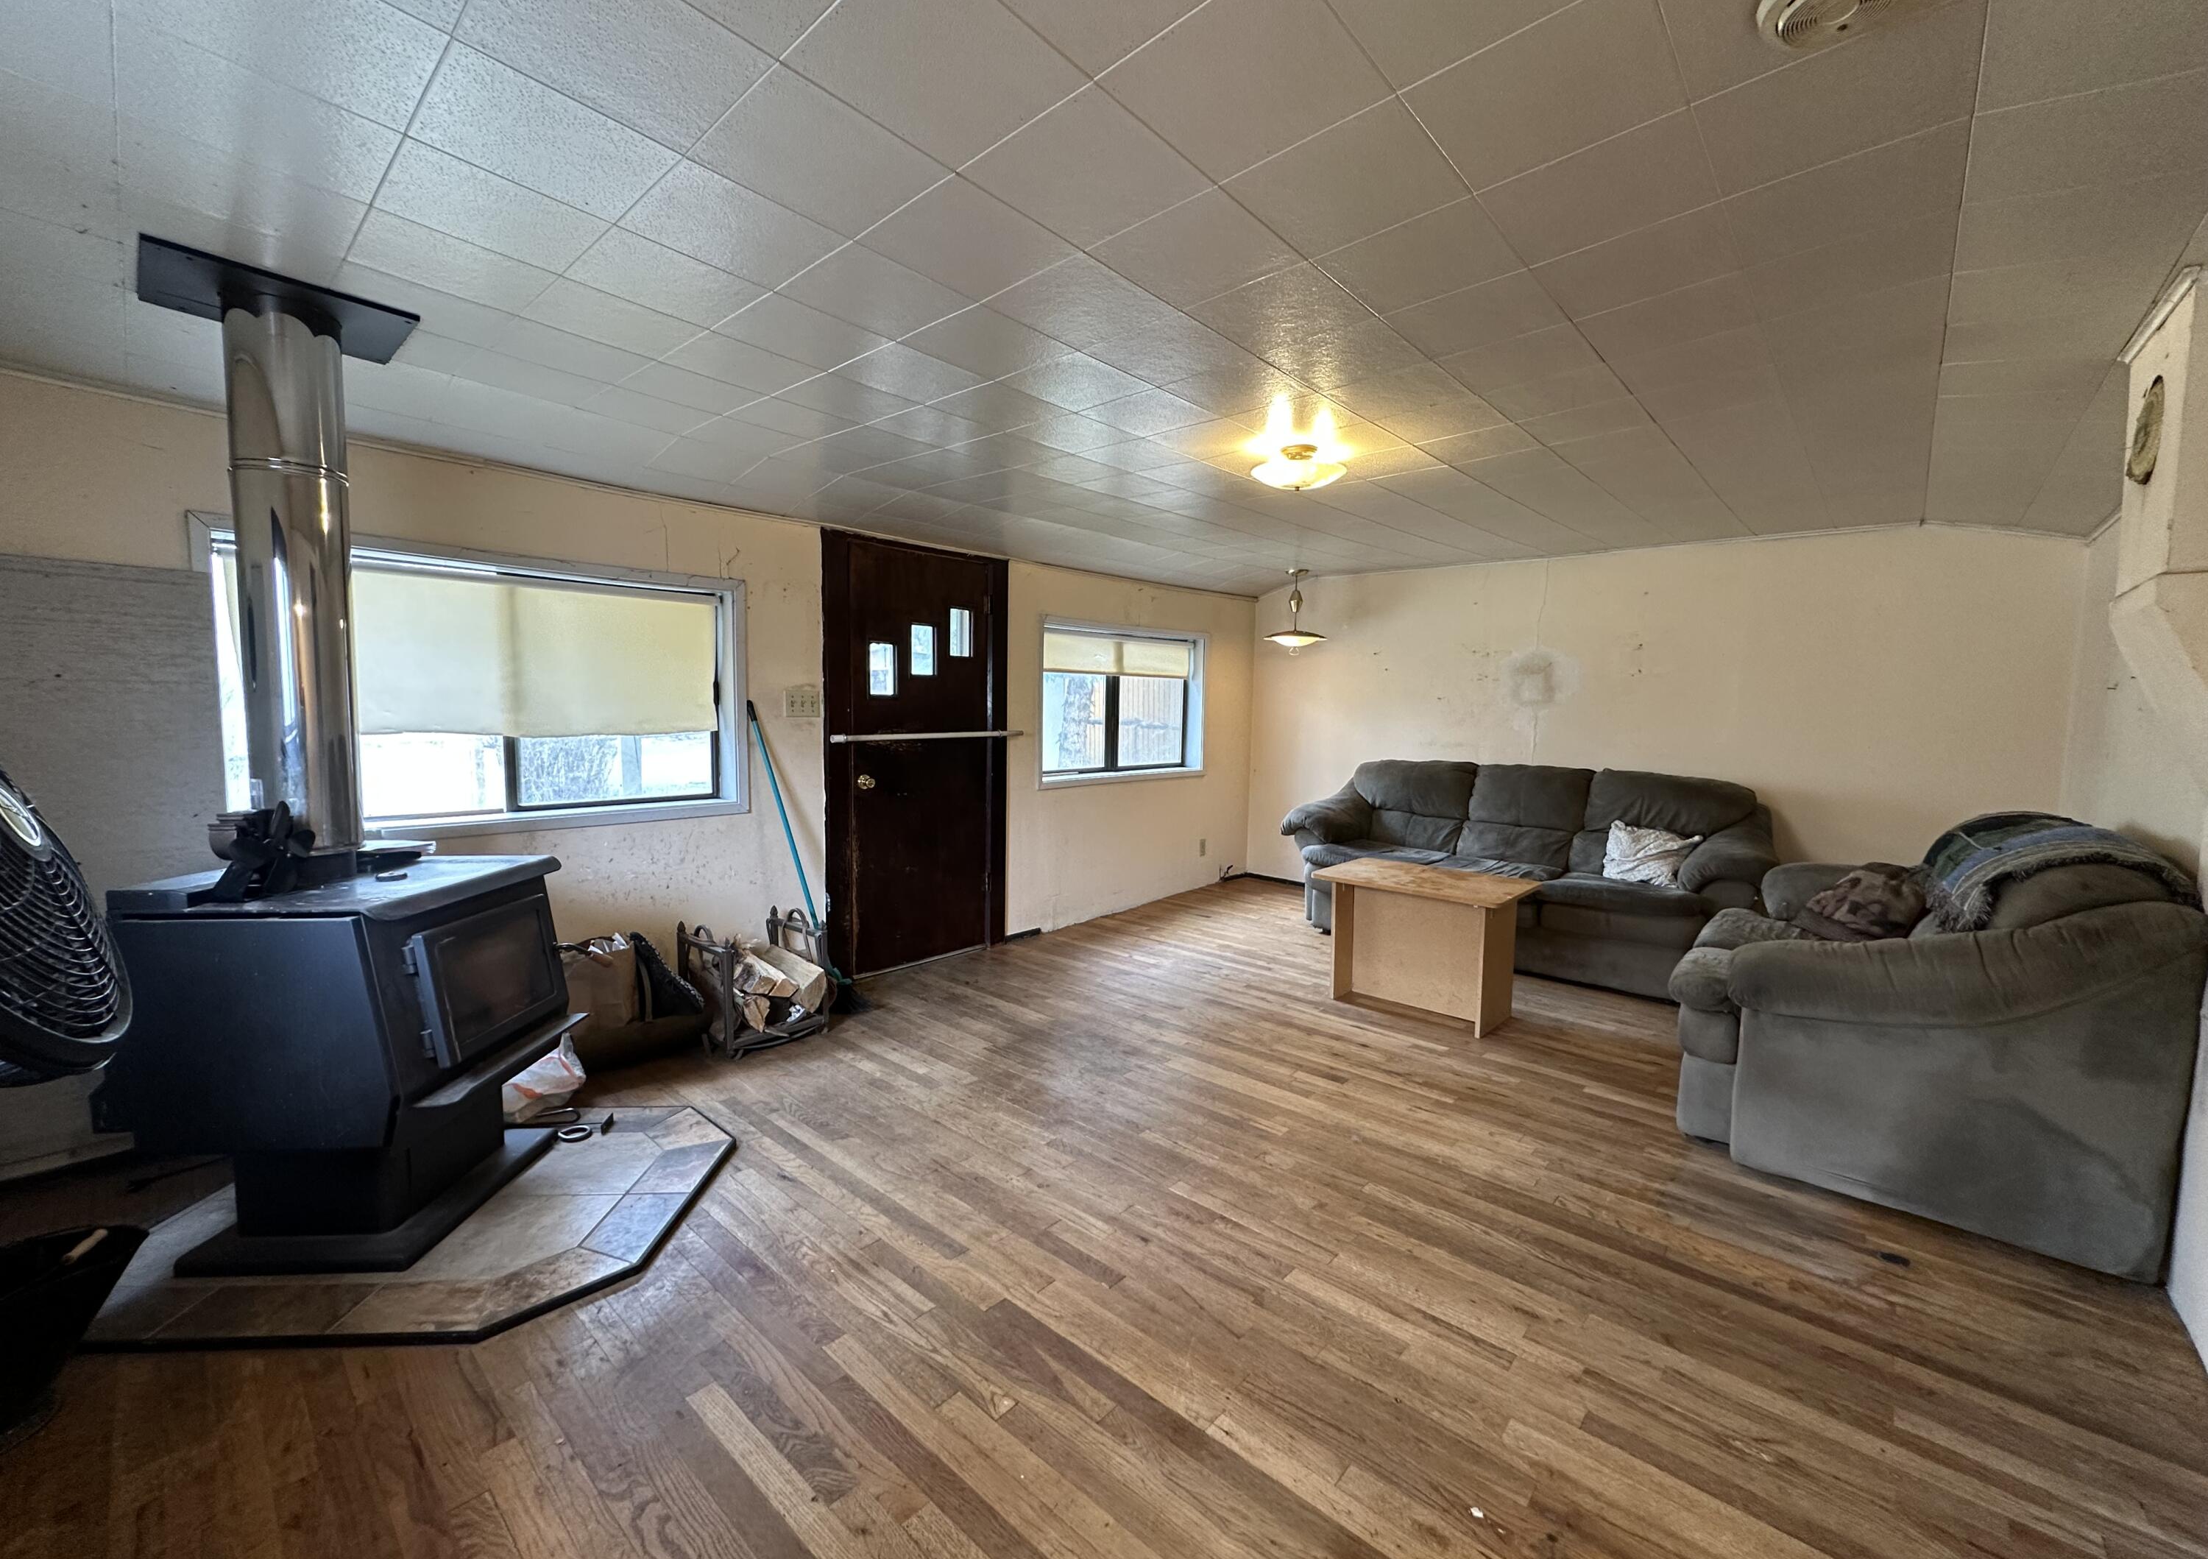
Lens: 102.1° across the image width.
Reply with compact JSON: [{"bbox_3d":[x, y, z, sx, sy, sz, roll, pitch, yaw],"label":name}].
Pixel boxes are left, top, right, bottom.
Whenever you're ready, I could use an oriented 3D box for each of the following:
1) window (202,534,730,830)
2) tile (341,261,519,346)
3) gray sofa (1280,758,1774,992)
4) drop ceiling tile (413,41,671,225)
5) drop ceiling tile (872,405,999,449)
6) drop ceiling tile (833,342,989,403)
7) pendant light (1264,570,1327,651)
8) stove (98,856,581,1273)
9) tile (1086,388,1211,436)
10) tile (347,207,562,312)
[{"bbox_3d":[-1.960,-0.295,3.009,0.100,0.850,1.480,5,7,42],"label":"window"},{"bbox_3d":[-1.561,-1.081,2.037,0.300,0.020,0.300,6,5,42],"label":"tile"},{"bbox_3d":[2.134,0.413,4.754,2.300,0.930,0.970,5,7,42],"label":"gray sofa"},{"bbox_3d":[-0.886,-1.018,1.424,0.300,0.020,0.300,4,4,42],"label":"drop ceiling tile"},{"bbox_3d":[-0.521,-1.080,2.739,0.305,0.020,0.305,5,7,42],"label":"drop ceiling tile"},{"bbox_3d":[-0.493,-1.054,2.308,0.300,0.020,0.300,5,5,42],"label":"drop ceiling tile"},{"bbox_3d":[1.226,-1.088,5.720,0.390,0.520,0.390,6,7,41],"label":"pendant light"},{"bbox_3d":[-1.705,0.610,2.118,0.740,0.800,0.650,1,5,-2],"label":"stove"},{"bbox_3d":[0.145,-1.046,2.557,0.300,0.020,0.300,4,4,42],"label":"tile"},{"bbox_3d":[-1.343,-1.068,1.844,0.307,0.020,0.307,5,5,42],"label":"tile"}]

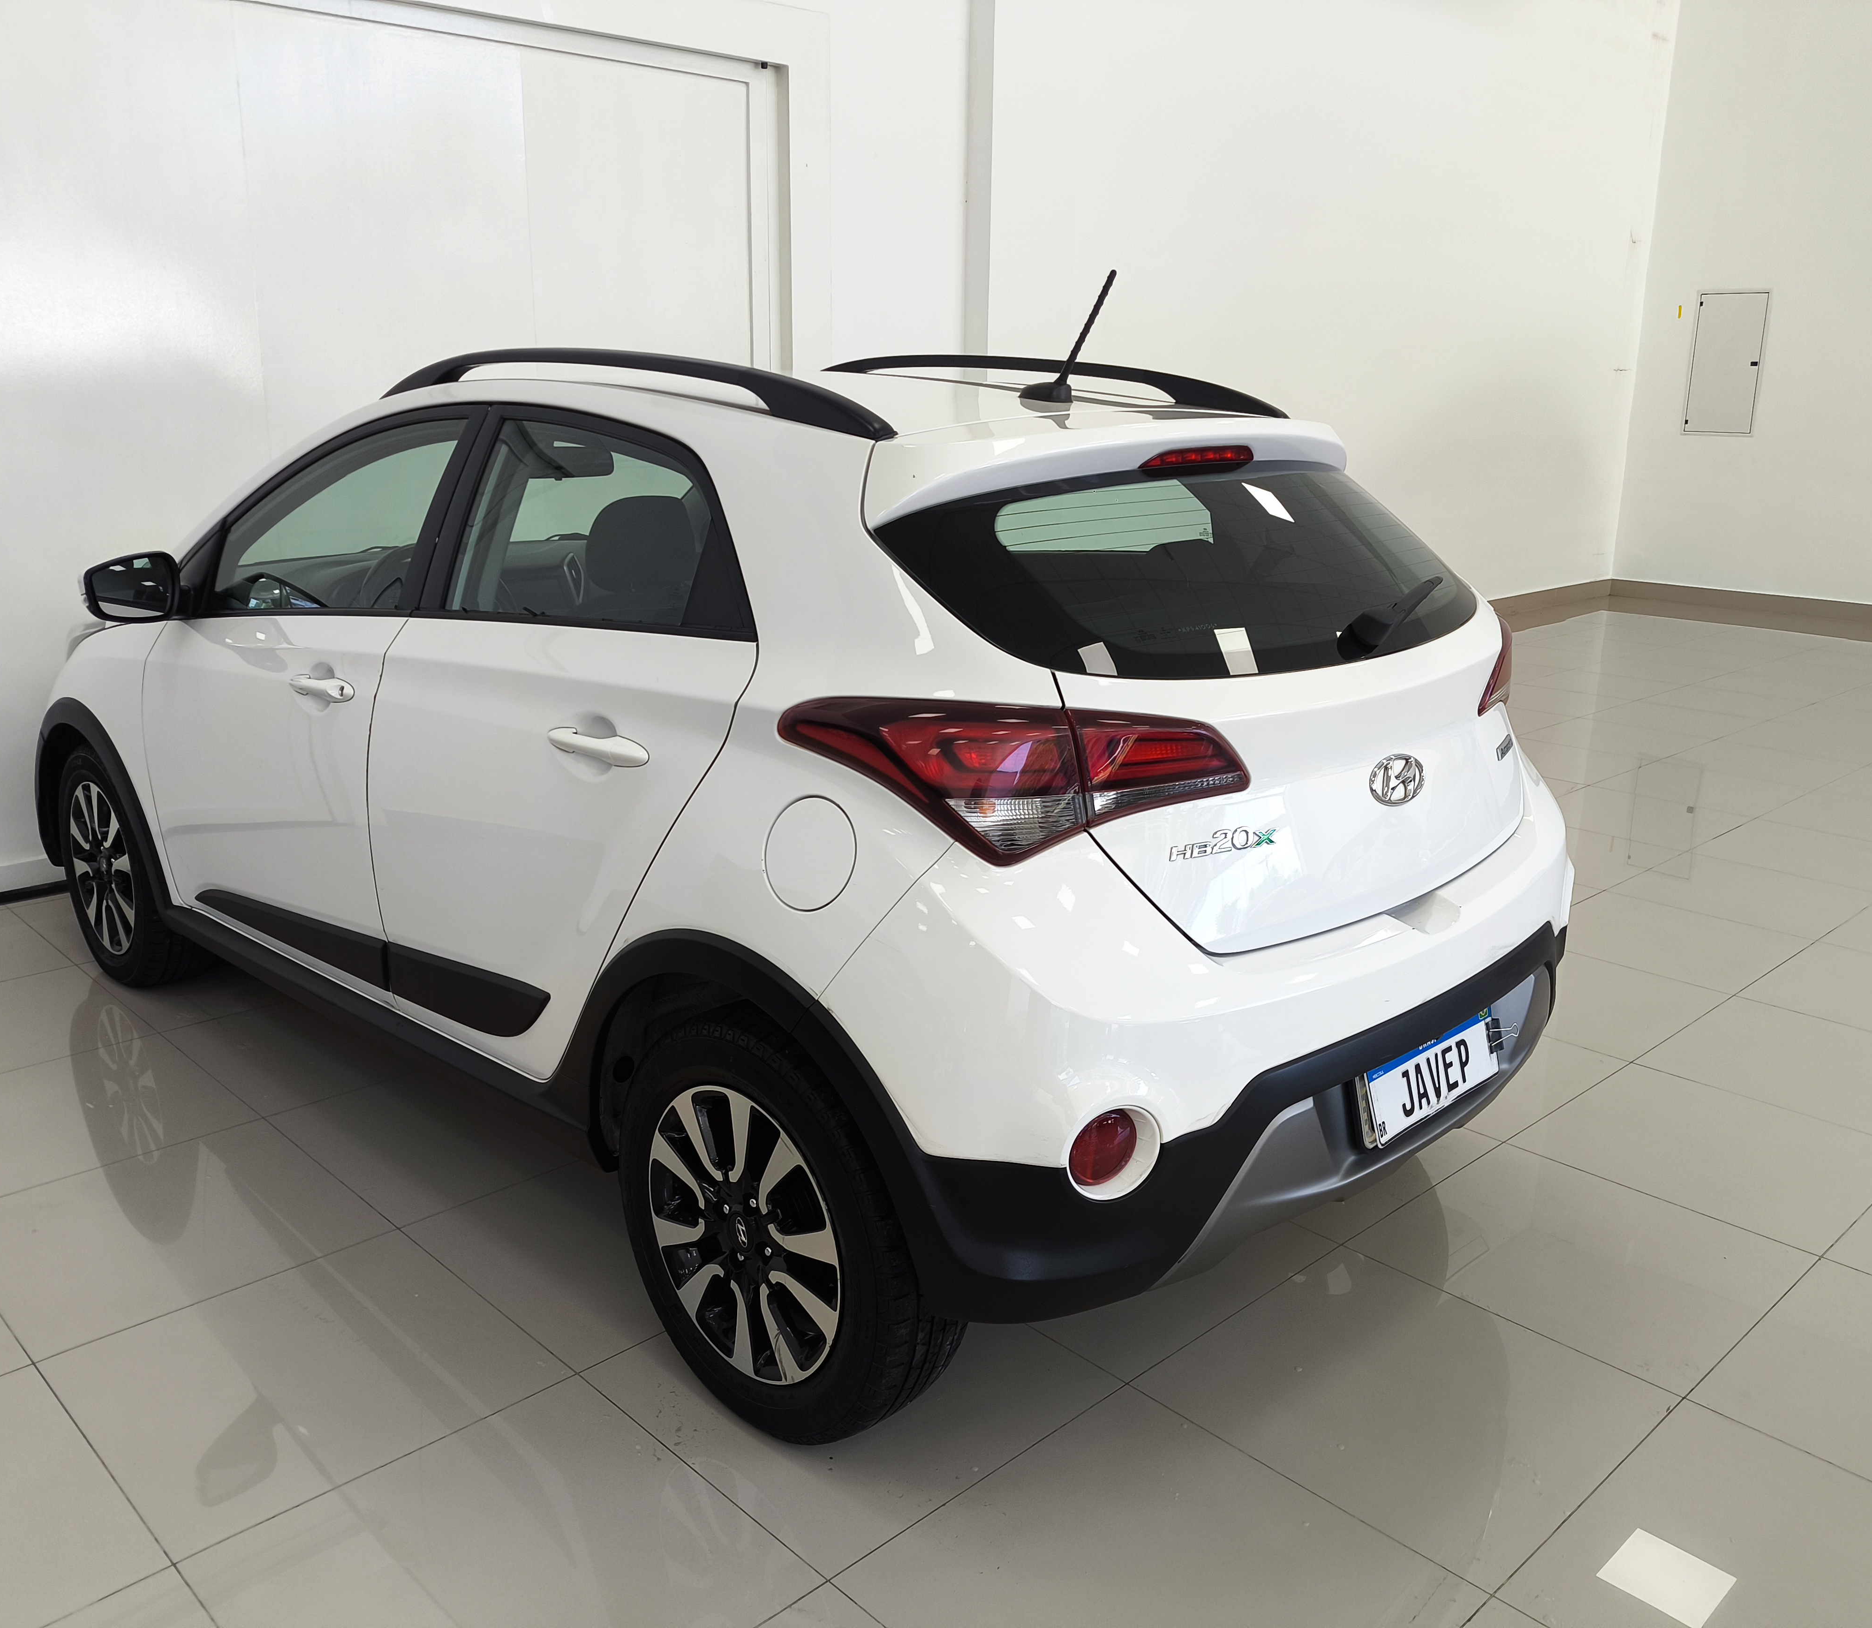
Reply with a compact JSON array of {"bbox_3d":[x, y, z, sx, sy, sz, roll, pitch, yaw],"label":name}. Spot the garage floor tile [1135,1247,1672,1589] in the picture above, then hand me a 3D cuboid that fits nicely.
[{"bbox_3d":[0.718,0.888,2.399,0.600,0.010,0.600,-13,20,-42],"label":"garage floor tile"}]

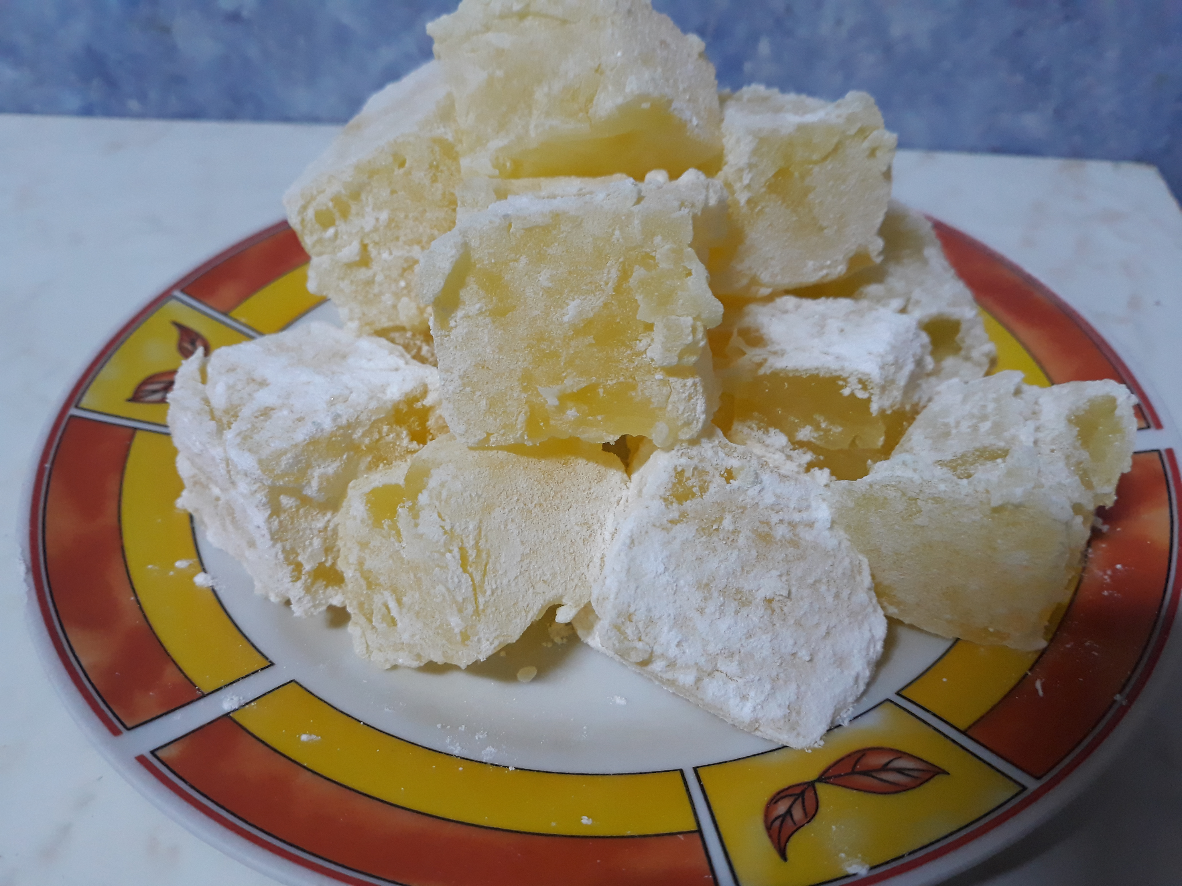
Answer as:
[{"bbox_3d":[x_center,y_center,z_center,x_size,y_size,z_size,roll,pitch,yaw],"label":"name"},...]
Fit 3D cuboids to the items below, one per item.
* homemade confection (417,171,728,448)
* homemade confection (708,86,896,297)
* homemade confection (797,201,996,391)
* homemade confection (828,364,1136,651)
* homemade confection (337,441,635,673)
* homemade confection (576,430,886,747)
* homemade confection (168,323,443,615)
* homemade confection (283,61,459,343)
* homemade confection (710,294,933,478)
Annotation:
[{"bbox_3d":[0.001,-0.022,0.147,0.038,0.034,0.040,1,18,13],"label":"homemade confection"},{"bbox_3d":[0.045,-0.058,0.203,0.032,0.032,0.034,-1,32,11],"label":"homemade confection"},{"bbox_3d":[0.062,-0.030,0.203,0.034,0.025,0.038,-8,36,7],"label":"homemade confection"},{"bbox_3d":[0.066,0.010,0.154,0.033,0.028,0.040,10,34,38],"label":"homemade confection"},{"bbox_3d":[-0.017,0.017,0.147,0.028,0.027,0.035,-8,-2,42],"label":"homemade confection"},{"bbox_3d":[0.024,0.018,0.139,0.034,0.033,0.038,11,8,26],"label":"homemade confection"},{"bbox_3d":[-0.049,0.002,0.165,0.034,0.031,0.036,-24,40,-35],"label":"homemade confection"},{"bbox_3d":[-0.031,-0.051,0.180,0.042,0.030,0.039,-21,32,17],"label":"homemade confection"},{"bbox_3d":[0.046,-0.013,0.192,0.035,0.025,0.032,7,35,26],"label":"homemade confection"}]

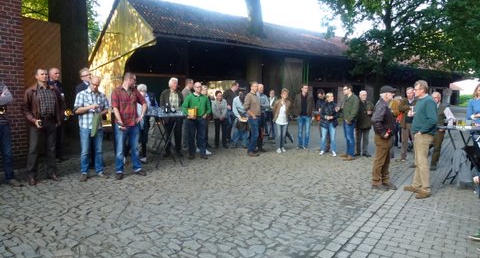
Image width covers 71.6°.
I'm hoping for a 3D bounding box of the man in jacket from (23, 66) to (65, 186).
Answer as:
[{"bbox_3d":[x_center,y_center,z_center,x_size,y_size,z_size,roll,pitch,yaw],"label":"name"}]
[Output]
[{"bbox_3d":[-3.060,-0.050,5.200,0.380,1.800,0.570,3,6,40],"label":"man in jacket"}]

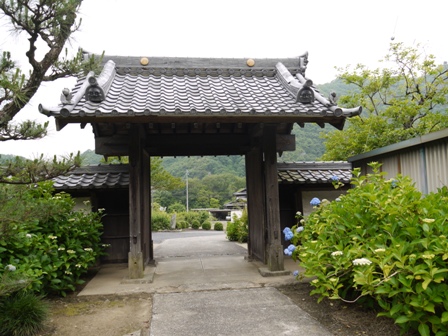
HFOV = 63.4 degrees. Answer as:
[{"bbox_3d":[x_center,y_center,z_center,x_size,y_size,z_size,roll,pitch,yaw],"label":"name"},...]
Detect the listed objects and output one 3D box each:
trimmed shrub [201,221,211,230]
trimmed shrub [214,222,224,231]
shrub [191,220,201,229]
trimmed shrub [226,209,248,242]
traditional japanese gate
[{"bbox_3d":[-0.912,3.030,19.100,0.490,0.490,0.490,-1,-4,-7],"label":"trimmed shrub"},{"bbox_3d":[-0.228,2.980,18.400,0.472,0.467,0.472,-1,-4,-7],"label":"trimmed shrub"},{"bbox_3d":[-1.524,3.114,19.800,0.492,0.503,0.492,-1,-4,-7],"label":"shrub"},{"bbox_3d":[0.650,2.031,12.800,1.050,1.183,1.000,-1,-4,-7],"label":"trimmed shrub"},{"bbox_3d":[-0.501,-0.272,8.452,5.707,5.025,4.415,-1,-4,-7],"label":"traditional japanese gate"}]

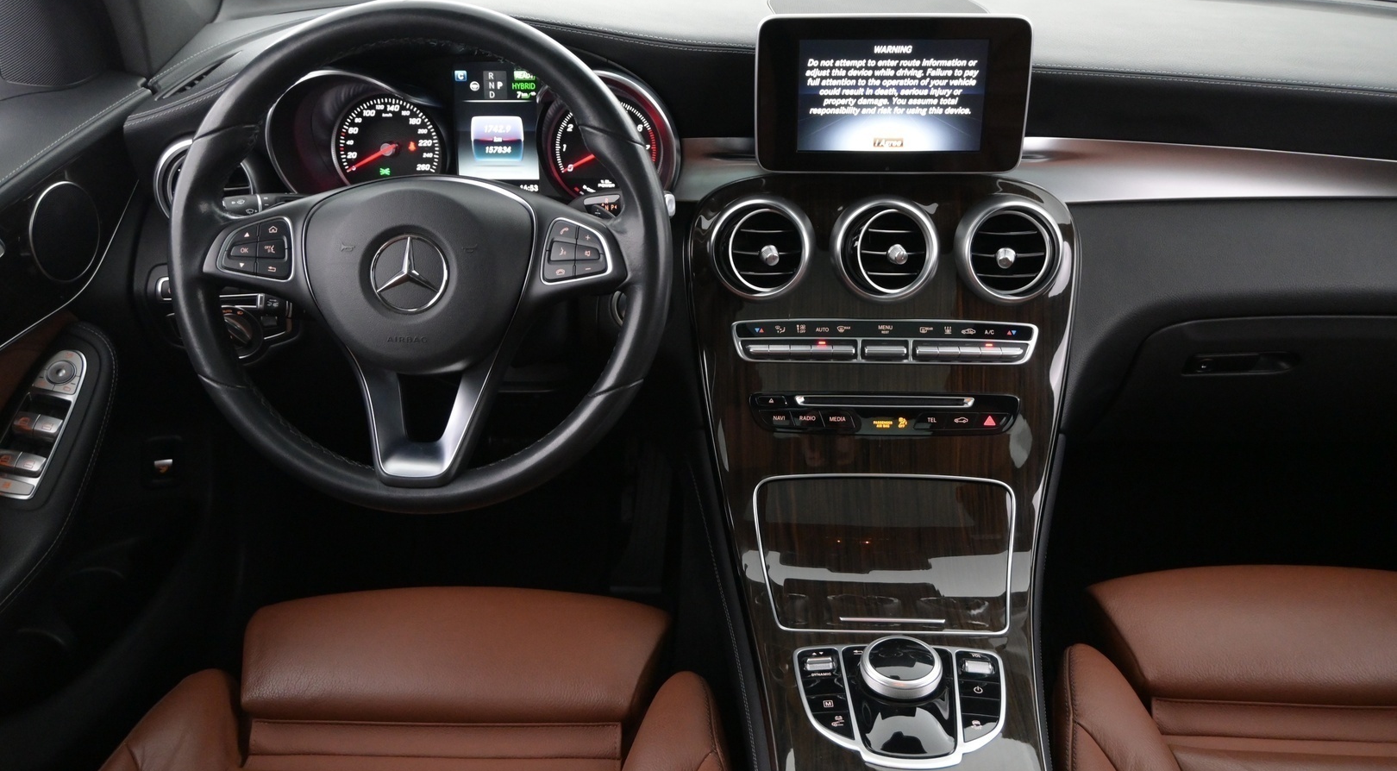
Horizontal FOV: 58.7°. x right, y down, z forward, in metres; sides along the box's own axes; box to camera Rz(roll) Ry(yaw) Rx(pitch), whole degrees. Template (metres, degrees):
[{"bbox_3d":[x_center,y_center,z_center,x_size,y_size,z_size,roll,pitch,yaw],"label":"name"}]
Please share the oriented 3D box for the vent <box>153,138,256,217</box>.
[{"bbox_3d":[-0.428,-0.174,1.086,0.089,0.089,0.045,-4,19,-5],"label":"vent"}]

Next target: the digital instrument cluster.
[{"bbox_3d":[-0.195,-0.224,1.112,0.360,0.140,0.090,0,14,2],"label":"digital instrument cluster"}]

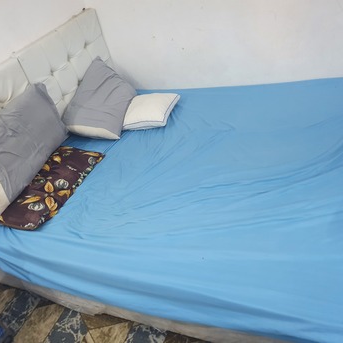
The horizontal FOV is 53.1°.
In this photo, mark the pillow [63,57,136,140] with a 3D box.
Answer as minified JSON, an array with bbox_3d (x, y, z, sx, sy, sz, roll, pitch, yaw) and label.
[{"bbox_3d":[-0.500,-0.563,2.618,0.470,0.170,0.660,18,53,-6],"label":"pillow"}]

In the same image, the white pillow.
[{"bbox_3d":[-0.143,-0.434,2.497,0.350,0.100,0.350,3,40,27],"label":"white pillow"}]

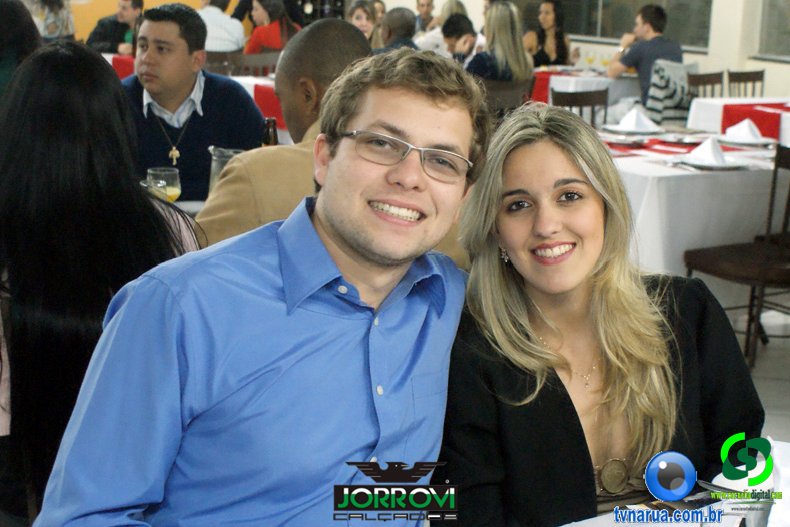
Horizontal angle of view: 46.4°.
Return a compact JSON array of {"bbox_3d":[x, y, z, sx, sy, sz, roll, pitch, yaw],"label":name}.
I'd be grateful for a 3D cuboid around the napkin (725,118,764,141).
[{"bbox_3d":[1.513,-0.592,3.991,0.180,0.110,0.140,-4,16,-14],"label":"napkin"}]

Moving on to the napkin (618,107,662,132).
[{"bbox_3d":[1.131,-0.667,4.248,0.190,0.110,0.140,-4,16,-14],"label":"napkin"}]

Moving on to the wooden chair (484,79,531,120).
[{"bbox_3d":[0.729,-0.854,6.341,0.430,0.870,0.500,-2,16,-8],"label":"wooden chair"}]

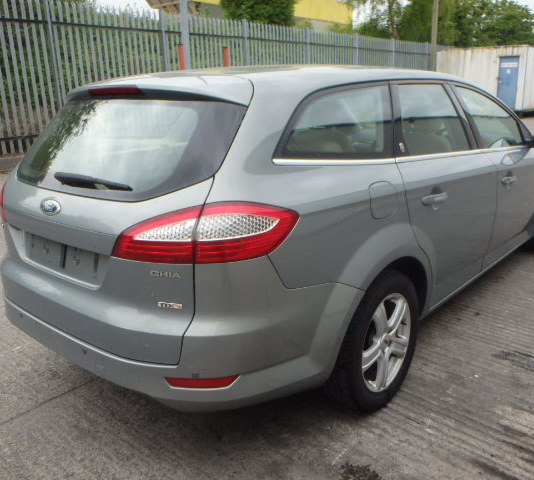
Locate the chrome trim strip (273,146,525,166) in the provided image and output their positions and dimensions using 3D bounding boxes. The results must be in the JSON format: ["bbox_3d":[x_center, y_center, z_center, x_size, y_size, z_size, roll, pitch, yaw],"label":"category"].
[{"bbox_3d":[0.894,-0.440,2.577,0.070,0.080,2.550,11,16,40],"label":"chrome trim strip"}]

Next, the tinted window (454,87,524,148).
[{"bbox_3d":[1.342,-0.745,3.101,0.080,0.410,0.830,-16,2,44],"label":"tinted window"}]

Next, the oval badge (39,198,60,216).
[{"bbox_3d":[-0.815,-0.124,1.948,0.150,0.066,0.020,11,-8,40],"label":"oval badge"}]

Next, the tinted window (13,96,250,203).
[{"bbox_3d":[-0.668,-0.367,2.067,1.310,0.460,0.130,11,-19,40],"label":"tinted window"}]

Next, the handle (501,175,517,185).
[{"bbox_3d":[1.486,-0.376,3.175,0.055,0.050,0.225,11,20,40],"label":"handle"}]

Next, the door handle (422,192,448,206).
[{"bbox_3d":[0.768,-0.189,2.362,0.055,0.050,0.230,11,20,40],"label":"door handle"}]

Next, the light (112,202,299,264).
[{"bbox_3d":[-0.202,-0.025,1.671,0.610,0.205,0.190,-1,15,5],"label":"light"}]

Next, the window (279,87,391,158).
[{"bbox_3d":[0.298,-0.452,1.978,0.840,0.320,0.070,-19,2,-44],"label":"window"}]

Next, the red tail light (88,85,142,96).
[{"bbox_3d":[-0.608,-0.600,2.086,0.360,0.040,0.050,11,20,40],"label":"red tail light"}]

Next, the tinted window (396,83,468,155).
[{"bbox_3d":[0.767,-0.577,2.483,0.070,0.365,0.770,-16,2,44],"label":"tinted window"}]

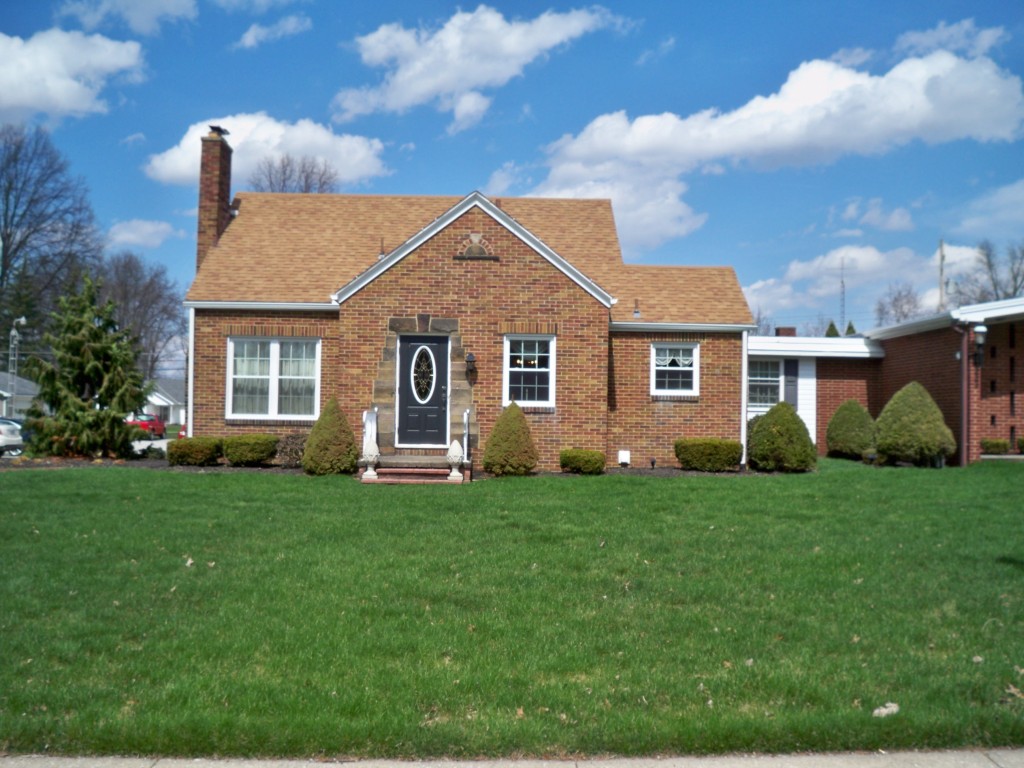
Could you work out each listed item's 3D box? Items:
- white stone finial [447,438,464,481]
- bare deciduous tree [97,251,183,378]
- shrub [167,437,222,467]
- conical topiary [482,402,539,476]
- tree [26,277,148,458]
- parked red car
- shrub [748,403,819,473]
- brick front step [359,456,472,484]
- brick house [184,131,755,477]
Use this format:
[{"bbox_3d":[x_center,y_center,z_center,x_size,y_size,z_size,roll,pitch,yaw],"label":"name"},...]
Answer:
[{"bbox_3d":[-0.914,1.238,16.750,0.270,0.660,0.270,1,-2,-1],"label":"white stone finial"},{"bbox_3d":[-41.040,-5.381,115.000,9.800,19.300,9.800,1,-2,0],"label":"bare deciduous tree"},{"bbox_3d":[-6.056,1.282,19.750,1.020,0.570,0.850,1,-2,0],"label":"shrub"},{"bbox_3d":[-0.027,0.986,18.650,1.000,1.320,1.000,1,-2,0],"label":"conical topiary"},{"bbox_3d":[-9.512,-0.361,23.200,2.700,4.050,2.700,1,-2,0],"label":"tree"},{"bbox_3d":[-21.032,2.427,59.500,1.780,1.460,4.500,1,-2,-6],"label":"parked red car"},{"bbox_3d":[5.212,1.002,19.950,1.300,1.380,1.300,1,-2,0],"label":"shrub"},{"bbox_3d":[-1.640,1.499,18.200,1.920,0.370,2.100,1,-2,0],"label":"brick front step"},{"bbox_3d":[-1.050,-1.848,23.300,11.500,7.100,8.600,1,-2,0],"label":"brick house"}]

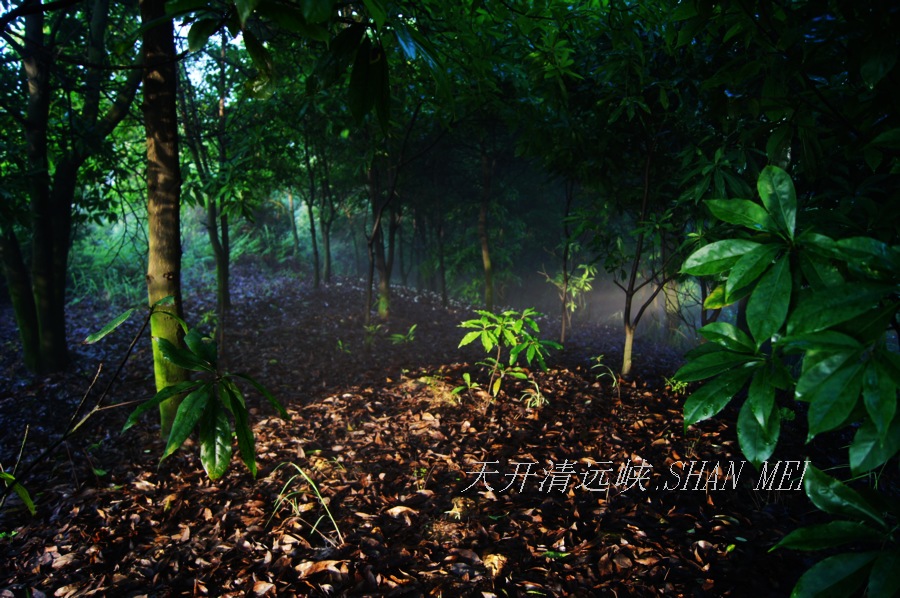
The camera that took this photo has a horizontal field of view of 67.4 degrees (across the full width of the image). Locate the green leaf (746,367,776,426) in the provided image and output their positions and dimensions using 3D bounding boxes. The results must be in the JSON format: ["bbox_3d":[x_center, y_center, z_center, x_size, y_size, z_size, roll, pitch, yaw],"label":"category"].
[{"bbox_3d":[0.578,0.186,1.250,0.056,0.122,0.050,0,5,0],"label":"green leaf"}]

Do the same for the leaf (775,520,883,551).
[{"bbox_3d":[0.646,0.403,1.150,0.180,0.055,0.070,1,5,6],"label":"leaf"}]

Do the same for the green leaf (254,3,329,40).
[{"bbox_3d":[-0.306,-0.531,1.300,0.143,0.081,0.060,0,5,0],"label":"green leaf"}]

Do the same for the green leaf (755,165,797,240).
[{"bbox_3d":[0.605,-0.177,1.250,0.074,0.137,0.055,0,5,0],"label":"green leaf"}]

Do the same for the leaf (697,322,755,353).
[{"bbox_3d":[0.523,0.073,1.280,0.112,0.053,0.070,1,5,6],"label":"leaf"}]

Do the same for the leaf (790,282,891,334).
[{"bbox_3d":[0.667,0.016,1.150,0.186,0.089,0.070,0,5,0],"label":"leaf"}]

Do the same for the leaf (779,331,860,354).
[{"bbox_3d":[0.661,0.077,1.200,0.148,0.045,0.070,1,5,6],"label":"leaf"}]

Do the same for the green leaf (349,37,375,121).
[{"bbox_3d":[-0.184,-0.458,1.400,0.055,0.175,0.045,0,5,0],"label":"green leaf"}]

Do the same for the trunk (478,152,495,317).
[{"bbox_3d":[0.557,-1.046,10.300,0.210,2.505,0.200,0,5,0],"label":"trunk"}]

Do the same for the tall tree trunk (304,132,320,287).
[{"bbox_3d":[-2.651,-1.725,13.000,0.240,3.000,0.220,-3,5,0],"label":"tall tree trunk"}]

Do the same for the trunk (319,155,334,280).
[{"bbox_3d":[-2.473,-1.632,13.500,0.280,2.650,0.250,0,5,0],"label":"trunk"}]

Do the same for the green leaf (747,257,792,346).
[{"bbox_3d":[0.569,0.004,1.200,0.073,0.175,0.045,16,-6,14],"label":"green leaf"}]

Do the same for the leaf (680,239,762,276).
[{"bbox_3d":[0.489,-0.075,1.220,0.145,0.069,0.060,0,5,0],"label":"leaf"}]

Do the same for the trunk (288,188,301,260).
[{"bbox_3d":[-4.151,-1.989,18.000,0.180,1.815,0.170,0,5,0],"label":"trunk"}]

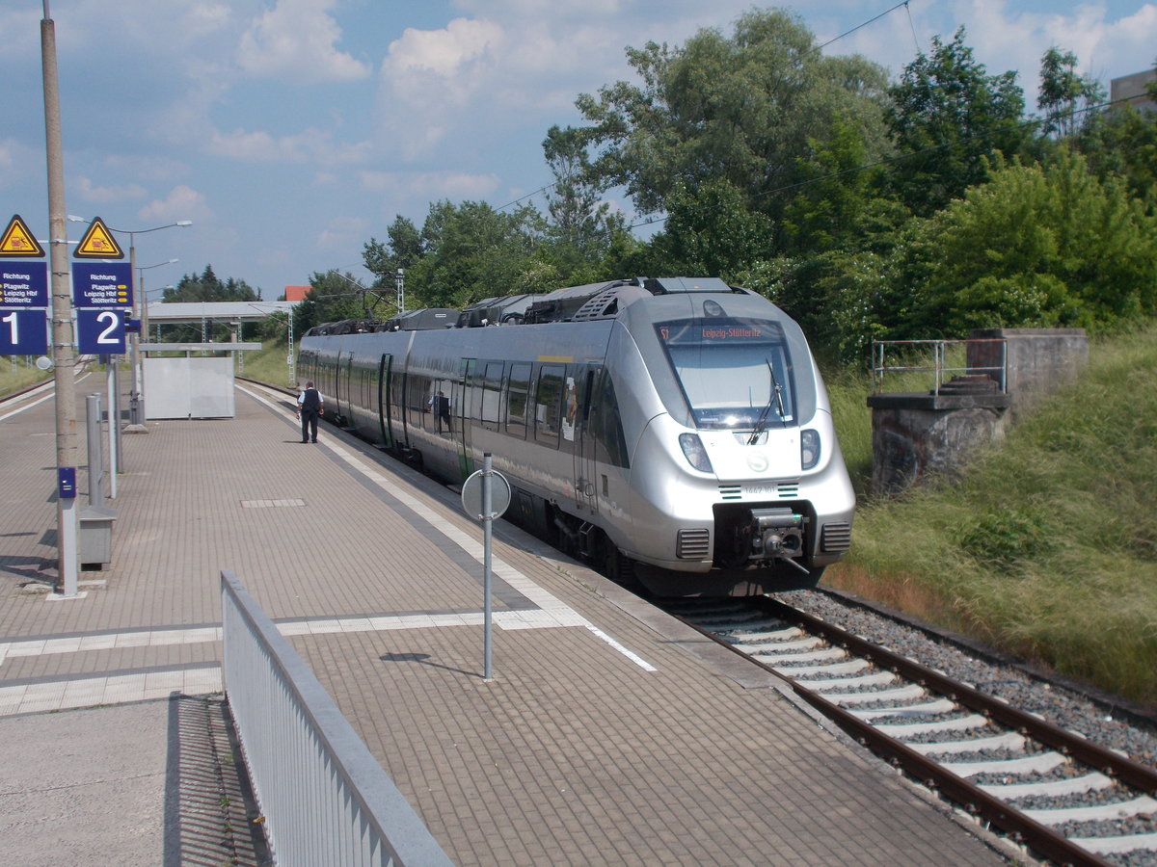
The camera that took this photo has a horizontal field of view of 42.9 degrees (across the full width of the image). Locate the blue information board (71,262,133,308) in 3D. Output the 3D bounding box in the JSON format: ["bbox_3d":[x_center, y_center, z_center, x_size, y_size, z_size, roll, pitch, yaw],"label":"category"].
[{"bbox_3d":[-5.252,-1.641,16.260,0.620,0.476,0.040,-2,4,-16],"label":"blue information board"}]

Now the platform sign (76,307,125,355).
[{"bbox_3d":[-5.276,-1.121,16.286,0.496,0.478,0.040,-2,4,-16],"label":"platform sign"}]

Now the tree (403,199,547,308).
[{"bbox_3d":[-6.695,-10.993,95.000,9.218,8.346,9.000,-1,4,0],"label":"tree"}]

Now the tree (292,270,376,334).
[{"bbox_3d":[-23.268,-12.345,140.000,8.077,6.425,7.500,-1,4,0],"label":"tree"}]

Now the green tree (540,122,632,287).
[{"bbox_3d":[0.418,-10.719,75.000,4.917,10.178,5.000,-1,4,0],"label":"green tree"}]

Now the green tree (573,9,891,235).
[{"bbox_3d":[5.751,-10.024,55.000,11.899,11.791,11.000,-1,4,0],"label":"green tree"}]

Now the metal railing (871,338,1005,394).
[{"bbox_3d":[6.216,-1.156,25.443,1.347,0.916,1.947,-2,4,-20],"label":"metal railing"}]

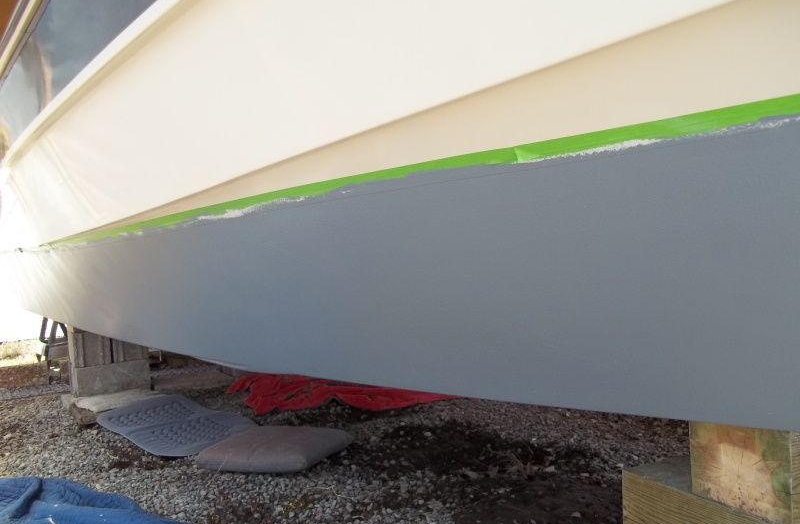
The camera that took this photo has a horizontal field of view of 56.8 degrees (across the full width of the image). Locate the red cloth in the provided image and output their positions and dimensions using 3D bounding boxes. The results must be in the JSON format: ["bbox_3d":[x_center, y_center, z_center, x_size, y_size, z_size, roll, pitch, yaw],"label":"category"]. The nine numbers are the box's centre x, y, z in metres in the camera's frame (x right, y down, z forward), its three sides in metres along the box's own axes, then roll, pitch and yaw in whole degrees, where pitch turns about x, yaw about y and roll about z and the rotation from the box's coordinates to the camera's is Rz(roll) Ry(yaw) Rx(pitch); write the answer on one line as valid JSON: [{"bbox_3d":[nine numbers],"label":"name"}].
[{"bbox_3d":[-0.291,0.686,4.171,1.330,0.110,0.900,-3,3,0],"label":"red cloth"}]

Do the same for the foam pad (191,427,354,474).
[{"bbox_3d":[-0.503,0.771,3.063,0.470,0.080,0.410,-2,3,17],"label":"foam pad"}]

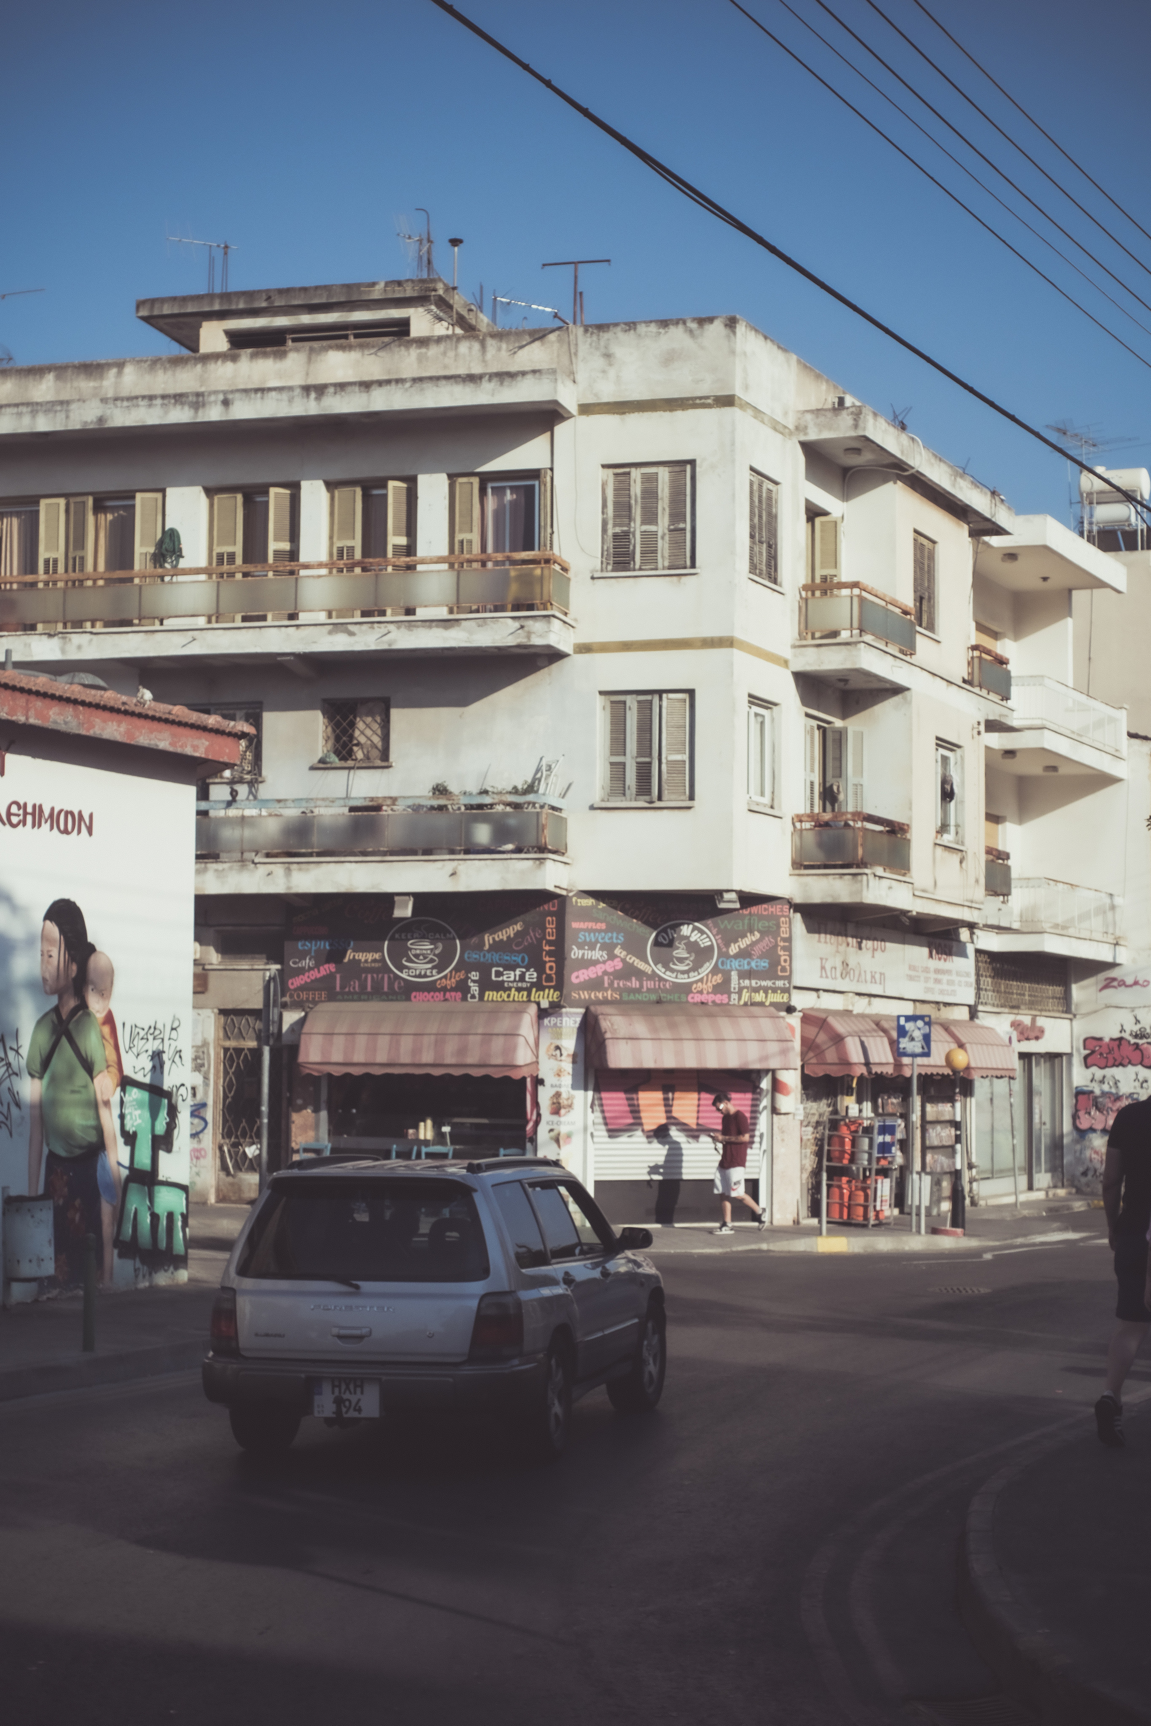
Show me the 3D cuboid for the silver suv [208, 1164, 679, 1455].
[{"bbox_3d":[-0.612,2.581,12.108,1.760,1.590,4.450,-1,-9,14],"label":"silver suv"}]

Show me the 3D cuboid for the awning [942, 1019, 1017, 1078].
[{"bbox_3d":[6.139,2.888,31.364,0.800,0.914,1.989,-3,-7,32],"label":"awning"}]

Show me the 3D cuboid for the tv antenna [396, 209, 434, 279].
[{"bbox_3d":[-2.384,-9.270,30.154,0.500,1.119,0.570,-1,-6,12],"label":"tv antenna"}]

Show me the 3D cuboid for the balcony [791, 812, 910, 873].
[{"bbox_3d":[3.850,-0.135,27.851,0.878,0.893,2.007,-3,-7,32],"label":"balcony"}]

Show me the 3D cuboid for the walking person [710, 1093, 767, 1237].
[{"bbox_3d":[1.999,3.679,24.659,0.700,1.710,0.500,2,-6,-12],"label":"walking person"}]

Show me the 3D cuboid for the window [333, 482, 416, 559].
[{"bbox_3d":[-2.721,-4.215,27.276,1.205,2.047,0.200,-1,-6,12],"label":"window"}]

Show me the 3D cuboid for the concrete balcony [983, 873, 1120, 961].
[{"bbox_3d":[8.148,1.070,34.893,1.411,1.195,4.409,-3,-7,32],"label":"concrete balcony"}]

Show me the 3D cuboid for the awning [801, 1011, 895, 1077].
[{"bbox_3d":[3.616,2.369,26.624,0.690,0.797,1.434,-3,-7,31],"label":"awning"}]

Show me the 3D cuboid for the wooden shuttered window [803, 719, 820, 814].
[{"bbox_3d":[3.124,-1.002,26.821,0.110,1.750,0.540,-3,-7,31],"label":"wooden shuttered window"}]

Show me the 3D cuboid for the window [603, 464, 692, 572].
[{"bbox_3d":[0.930,-4.376,25.438,1.200,1.410,0.140,-1,-6,12],"label":"window"}]

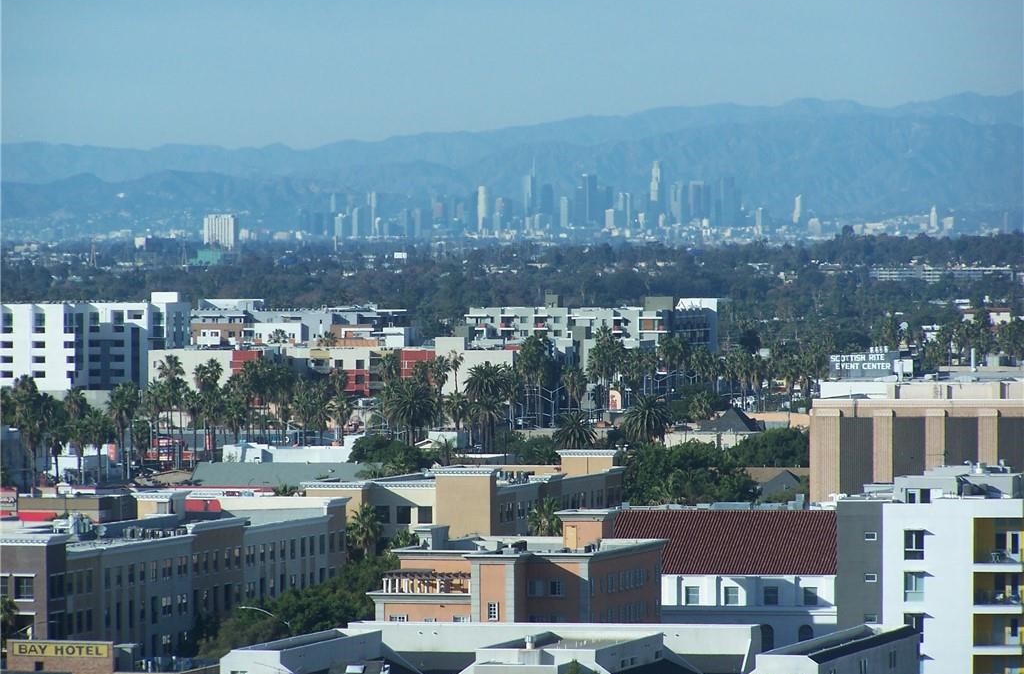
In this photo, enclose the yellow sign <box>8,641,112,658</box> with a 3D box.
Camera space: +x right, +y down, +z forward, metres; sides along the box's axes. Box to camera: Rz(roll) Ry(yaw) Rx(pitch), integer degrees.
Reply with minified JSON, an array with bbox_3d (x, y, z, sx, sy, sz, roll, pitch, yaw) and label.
[{"bbox_3d":[-30.070,20.846,528.000,6.660,0.986,0.150,0,1,12],"label":"yellow sign"}]

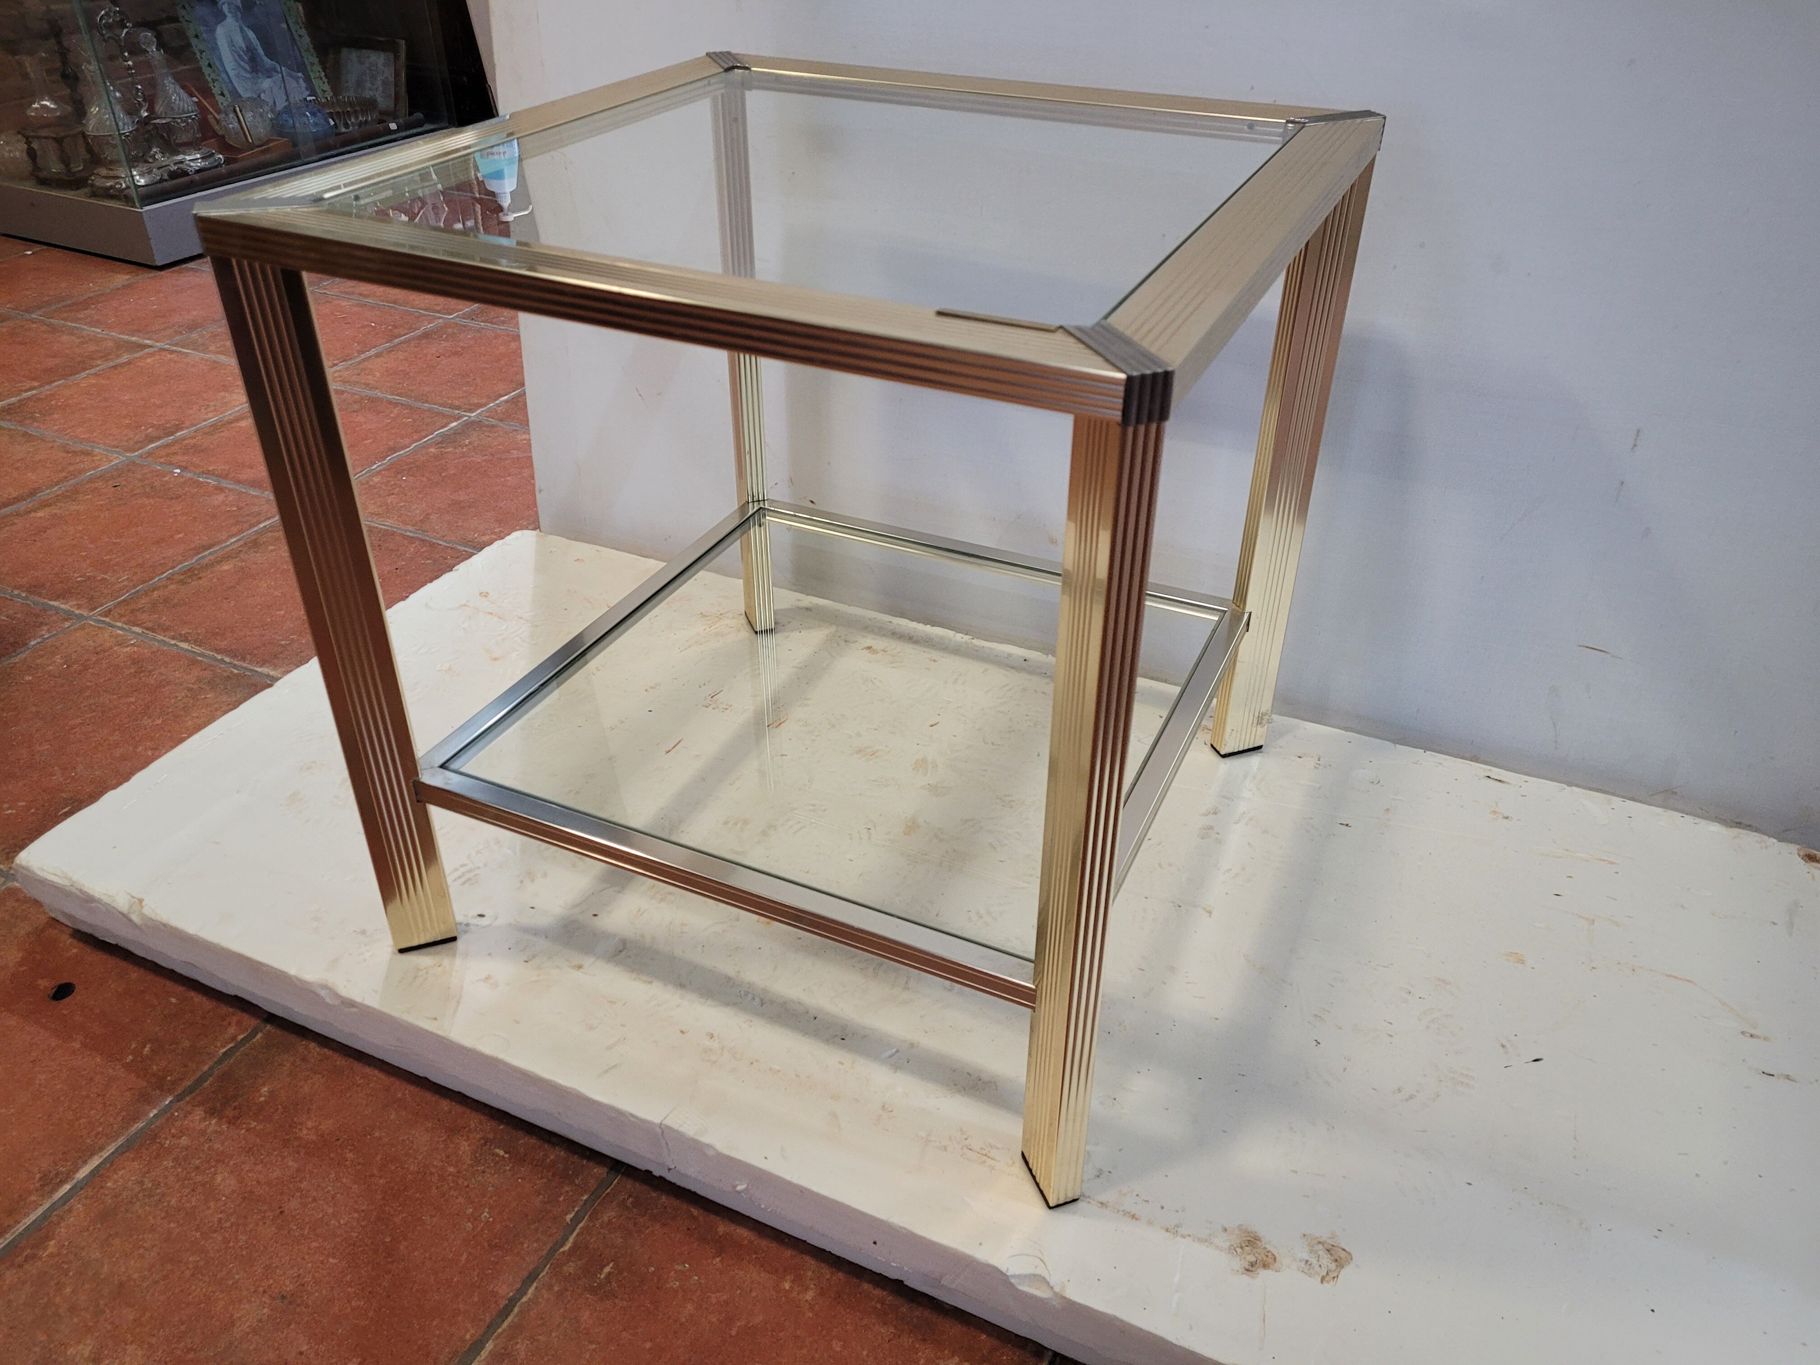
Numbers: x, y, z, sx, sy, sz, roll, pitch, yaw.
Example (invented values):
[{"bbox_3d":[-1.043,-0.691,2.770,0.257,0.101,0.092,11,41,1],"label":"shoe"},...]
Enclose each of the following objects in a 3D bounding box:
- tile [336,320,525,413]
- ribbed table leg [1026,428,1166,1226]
[{"bbox_3d":[-0.697,-0.492,2.118,0.302,0.012,0.302,15,37,21],"label":"tile"},{"bbox_3d":[0.086,0.094,0.700,0.019,0.504,0.044,-11,36,-17],"label":"ribbed table leg"}]

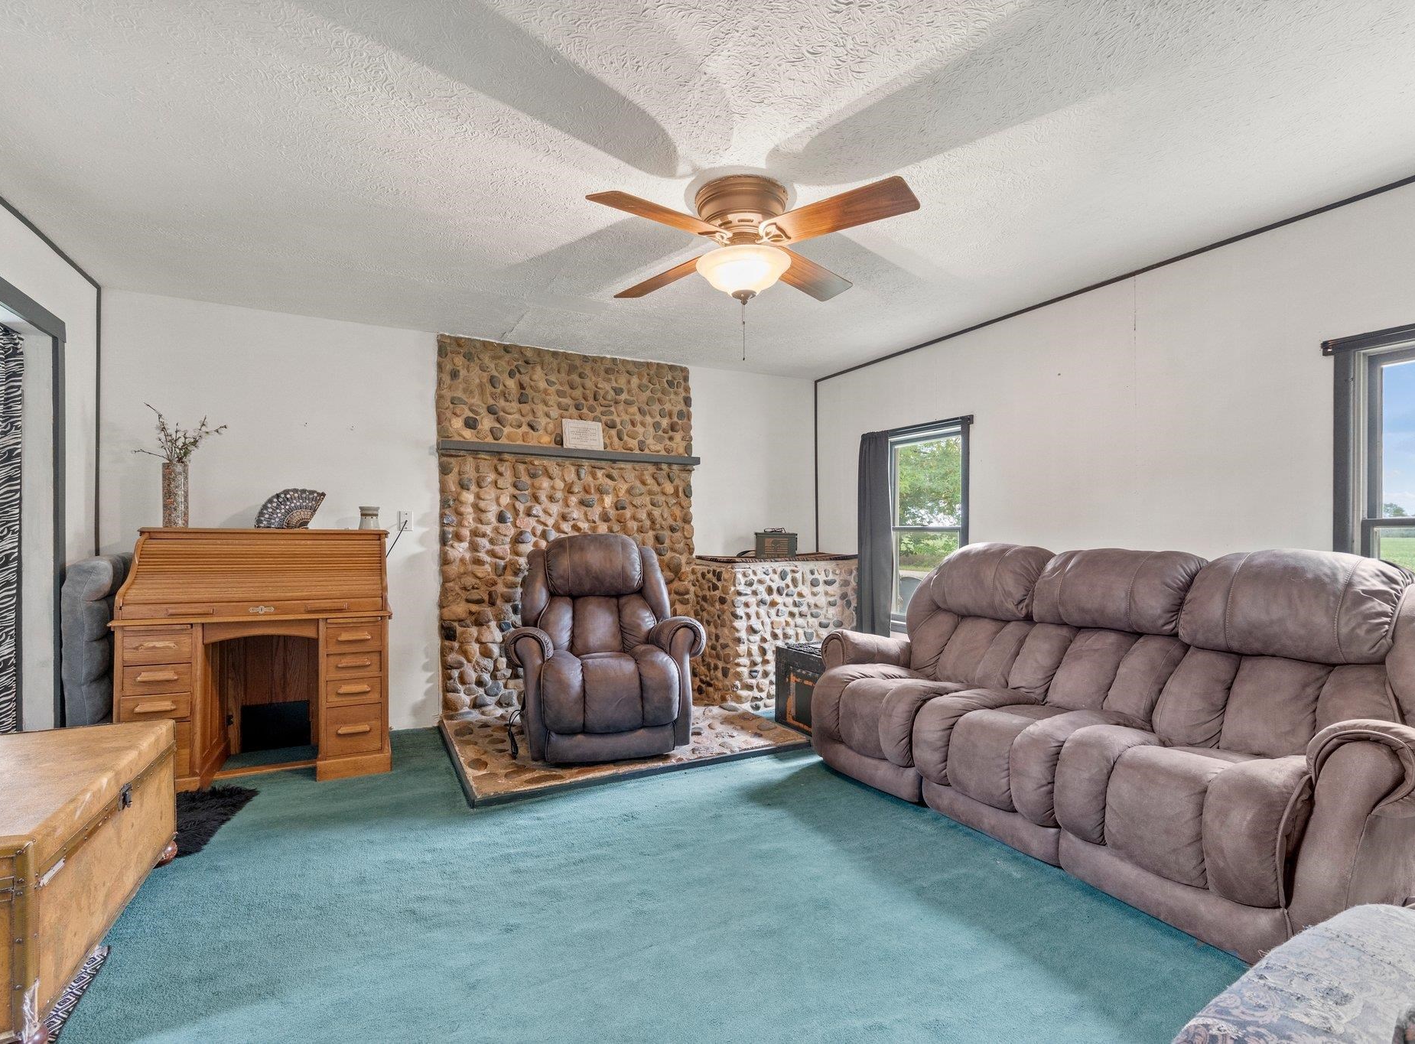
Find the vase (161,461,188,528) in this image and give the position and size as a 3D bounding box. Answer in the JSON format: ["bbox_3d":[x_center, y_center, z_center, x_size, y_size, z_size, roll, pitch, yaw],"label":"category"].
[{"bbox_3d":[-2.591,-0.134,3.173,0.100,0.326,0.100,0,0,-27],"label":"vase"}]

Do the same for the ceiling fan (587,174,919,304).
[{"bbox_3d":[0.122,-0.953,2.290,1.021,0.364,1.021,0,0,0],"label":"ceiling fan"}]

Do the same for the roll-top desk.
[{"bbox_3d":[-2.138,0.628,3.200,1.055,1.162,0.632,0,0,-27],"label":"roll-top desk"}]

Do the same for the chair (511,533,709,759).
[{"bbox_3d":[-0.641,0.615,3.685,0.984,1.109,0.972,0,0,-19],"label":"chair"}]

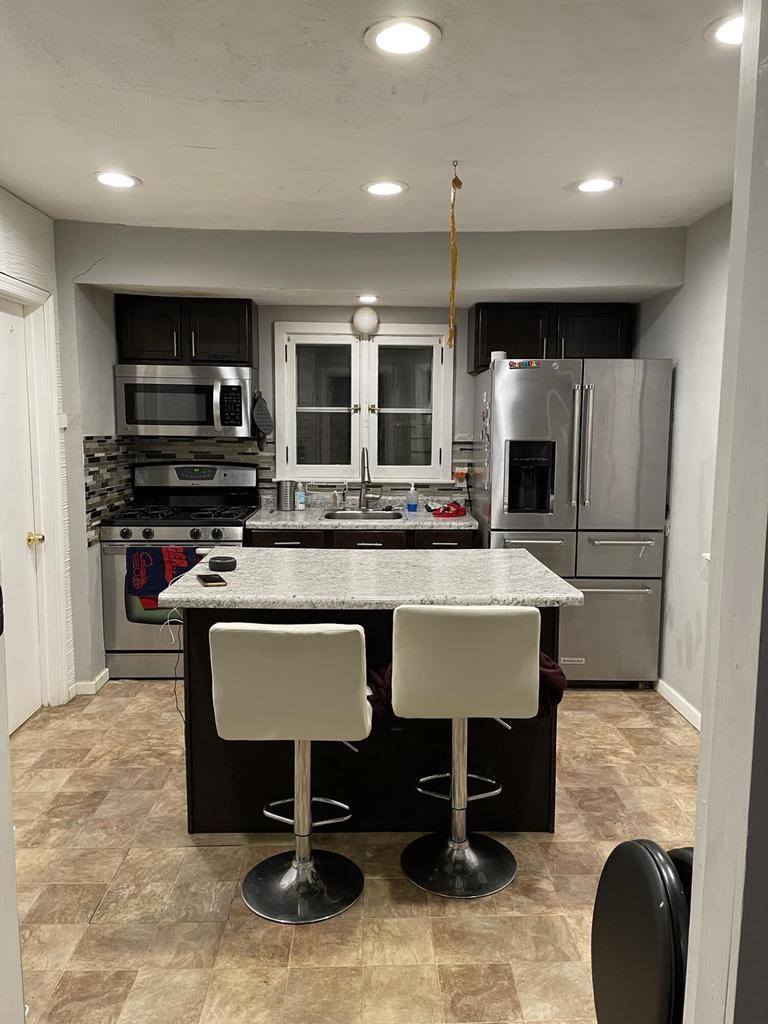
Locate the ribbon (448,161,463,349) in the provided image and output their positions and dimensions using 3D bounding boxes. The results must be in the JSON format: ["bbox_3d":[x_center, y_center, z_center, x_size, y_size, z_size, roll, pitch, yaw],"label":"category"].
[{"bbox_3d":[0.257,-0.941,2.834,0.050,0.665,0.040,0,7,-1],"label":"ribbon"}]

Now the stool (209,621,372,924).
[{"bbox_3d":[-0.253,0.728,2.352,0.430,0.910,0.440,1,7,4],"label":"stool"}]

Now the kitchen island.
[{"bbox_3d":[-0.049,0.661,2.903,1.334,0.911,0.872,0,7,-1],"label":"kitchen island"}]

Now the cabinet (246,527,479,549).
[{"bbox_3d":[-0.121,0.489,4.484,1.220,0.876,0.610,0,7,-1],"label":"cabinet"}]

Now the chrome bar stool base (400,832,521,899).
[{"bbox_3d":[0.250,1.123,2.546,0.386,0.080,0.386,0,7,-2],"label":"chrome bar stool base"}]

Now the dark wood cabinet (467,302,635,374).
[{"bbox_3d":[0.984,-1.022,4.564,0.922,0.384,0.335,0,7,-2],"label":"dark wood cabinet"}]

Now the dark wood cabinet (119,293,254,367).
[{"bbox_3d":[-1.131,-1.039,4.496,0.760,0.378,0.335,0,7,-2],"label":"dark wood cabinet"}]

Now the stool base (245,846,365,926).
[{"bbox_3d":[-0.252,1.132,2.413,0.382,0.092,0.382,1,7,4],"label":"stool base"}]

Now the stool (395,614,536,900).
[{"bbox_3d":[0.233,0.709,2.482,0.425,0.918,0.430,0,7,-2],"label":"stool"}]

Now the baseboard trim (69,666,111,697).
[{"bbox_3d":[-1.592,0.933,4.173,0.106,0.065,0.310,0,7,-1],"label":"baseboard trim"}]

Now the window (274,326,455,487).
[{"bbox_3d":[-0.122,-0.668,4.764,1.095,0.972,0.100,0,7,-2],"label":"window"}]

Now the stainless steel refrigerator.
[{"bbox_3d":[1.007,0.047,4.372,0.915,1.765,0.805,0,7,-2],"label":"stainless steel refrigerator"}]

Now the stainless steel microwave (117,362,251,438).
[{"bbox_3d":[-1.134,-0.643,4.511,0.757,0.399,0.405,0,7,-2],"label":"stainless steel microwave"}]

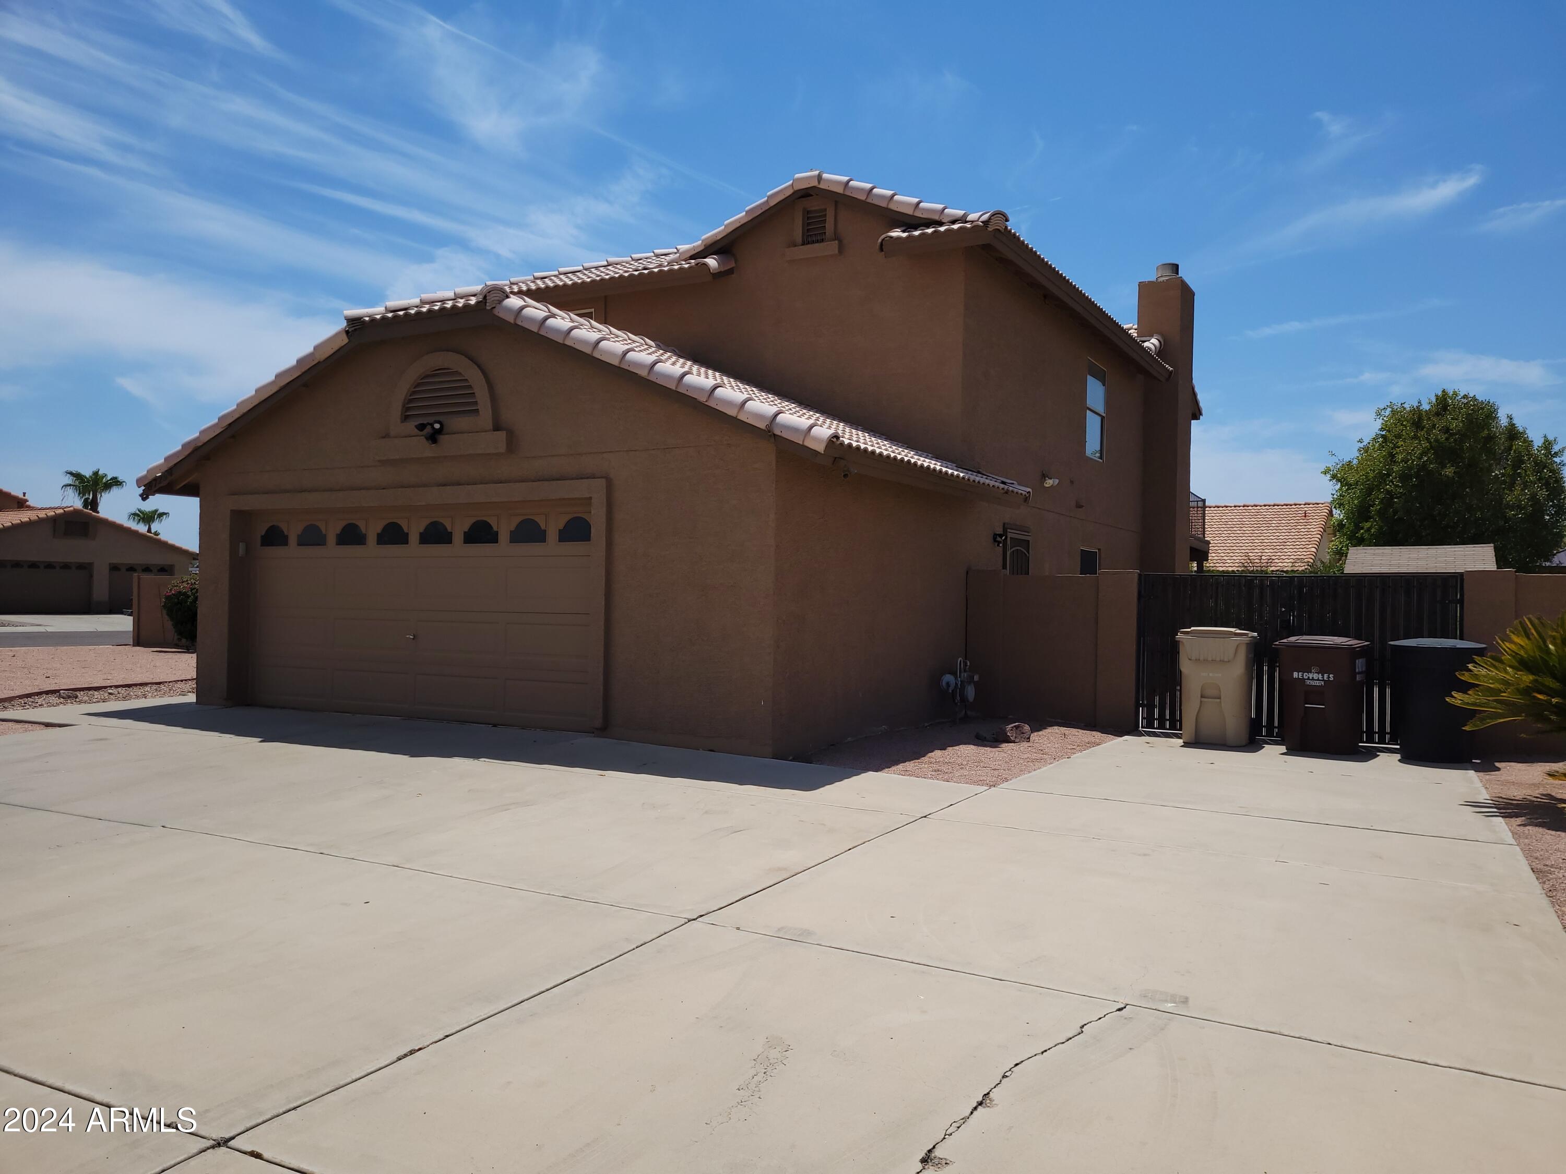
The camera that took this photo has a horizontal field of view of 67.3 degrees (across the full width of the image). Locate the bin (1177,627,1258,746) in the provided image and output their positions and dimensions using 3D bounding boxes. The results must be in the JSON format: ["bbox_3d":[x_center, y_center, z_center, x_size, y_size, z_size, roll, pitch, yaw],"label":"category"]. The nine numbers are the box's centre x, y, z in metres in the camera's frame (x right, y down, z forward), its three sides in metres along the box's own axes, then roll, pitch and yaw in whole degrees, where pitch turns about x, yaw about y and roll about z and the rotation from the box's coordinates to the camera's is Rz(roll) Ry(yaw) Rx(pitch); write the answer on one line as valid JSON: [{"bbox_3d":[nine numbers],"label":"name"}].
[{"bbox_3d":[4.403,0.983,11.810,0.700,1.140,0.840,1,0,28],"label":"bin"}]

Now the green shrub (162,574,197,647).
[{"bbox_3d":[-14.144,0.603,28.300,1.650,1.800,1.650,1,0,28],"label":"green shrub"}]

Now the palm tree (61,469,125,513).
[{"bbox_3d":[-40.995,-2.901,70.007,3.900,8.000,3.900,1,0,28],"label":"palm tree"}]

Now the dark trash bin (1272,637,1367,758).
[{"bbox_3d":[5.256,1.012,11.401,0.735,1.100,0.850,1,0,32],"label":"dark trash bin"}]

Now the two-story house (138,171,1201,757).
[{"bbox_3d":[0.633,-2.403,19.518,9.500,7.800,18.400,1,0,28],"label":"two-story house"}]

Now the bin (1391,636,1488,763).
[{"bbox_3d":[6.021,1.019,10.788,0.780,1.100,0.820,1,0,28],"label":"bin"}]

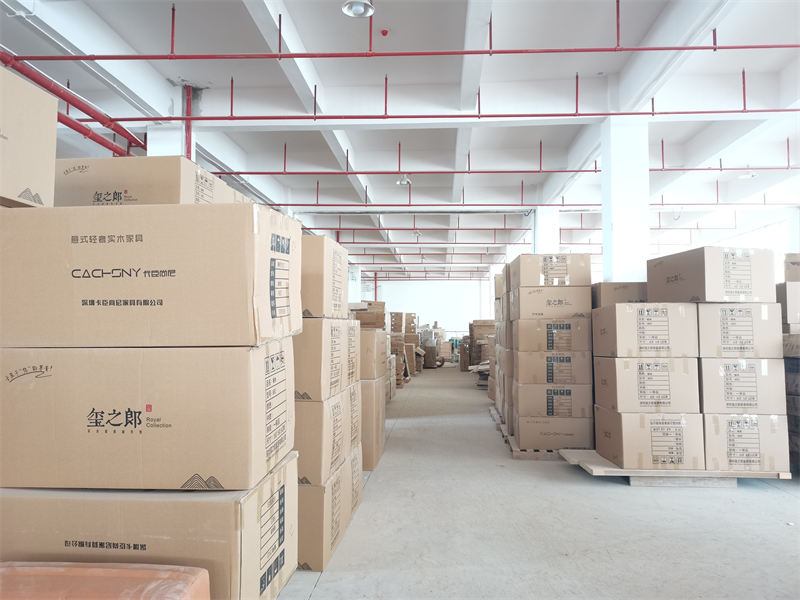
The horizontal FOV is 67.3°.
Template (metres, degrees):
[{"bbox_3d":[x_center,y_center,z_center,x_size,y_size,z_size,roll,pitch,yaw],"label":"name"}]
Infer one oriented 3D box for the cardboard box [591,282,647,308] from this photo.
[{"bbox_3d":[3.016,0.077,7.770,1.020,0.520,0.780,0,-3,4],"label":"cardboard box"}]

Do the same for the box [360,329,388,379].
[{"bbox_3d":[-0.620,0.598,6.805,0.820,0.510,1.000,0,-3,4],"label":"box"}]

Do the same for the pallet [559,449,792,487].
[{"bbox_3d":[2.736,1.727,6.183,1.988,0.145,1.016,0,-3,4],"label":"pallet"}]

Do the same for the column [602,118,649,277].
[{"bbox_3d":[3.932,-0.543,10.473,0.625,5.146,0.610,0,-3,4],"label":"column"}]

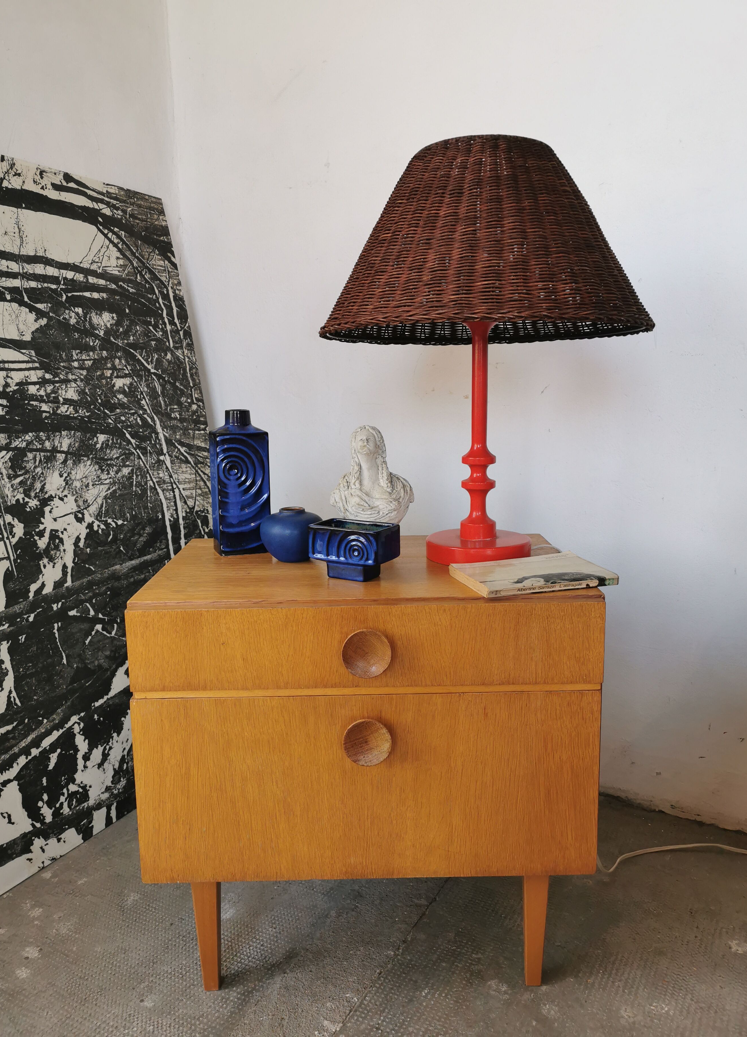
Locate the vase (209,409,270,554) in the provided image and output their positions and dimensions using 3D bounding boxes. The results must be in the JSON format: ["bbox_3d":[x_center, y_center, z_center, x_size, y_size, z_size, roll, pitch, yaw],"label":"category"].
[{"bbox_3d":[-0.193,-0.053,1.172,0.073,0.205,0.057,-5,11,-21],"label":"vase"}]

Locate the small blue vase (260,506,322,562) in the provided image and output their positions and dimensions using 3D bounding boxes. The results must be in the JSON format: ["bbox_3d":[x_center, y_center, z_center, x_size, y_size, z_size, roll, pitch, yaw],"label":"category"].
[{"bbox_3d":[-0.112,0.022,1.120,0.085,0.071,0.085,-1,10,0],"label":"small blue vase"}]

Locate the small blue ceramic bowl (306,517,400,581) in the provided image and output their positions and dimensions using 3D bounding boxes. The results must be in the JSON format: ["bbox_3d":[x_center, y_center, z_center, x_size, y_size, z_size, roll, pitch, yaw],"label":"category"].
[{"bbox_3d":[-0.024,0.041,1.018,0.101,0.065,0.055,5,12,31],"label":"small blue ceramic bowl"}]

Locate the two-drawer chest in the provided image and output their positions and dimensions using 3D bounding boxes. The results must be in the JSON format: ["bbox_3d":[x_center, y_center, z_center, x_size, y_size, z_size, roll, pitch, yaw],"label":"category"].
[{"bbox_3d":[-0.006,0.314,1.125,0.545,0.510,0.390,-1,10,0],"label":"two-drawer chest"}]

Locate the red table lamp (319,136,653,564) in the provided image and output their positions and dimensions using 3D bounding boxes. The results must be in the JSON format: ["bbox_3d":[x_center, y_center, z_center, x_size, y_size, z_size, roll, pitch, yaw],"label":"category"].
[{"bbox_3d":[0.146,-0.211,1.098,0.440,0.529,0.440,-1,10,0],"label":"red table lamp"}]

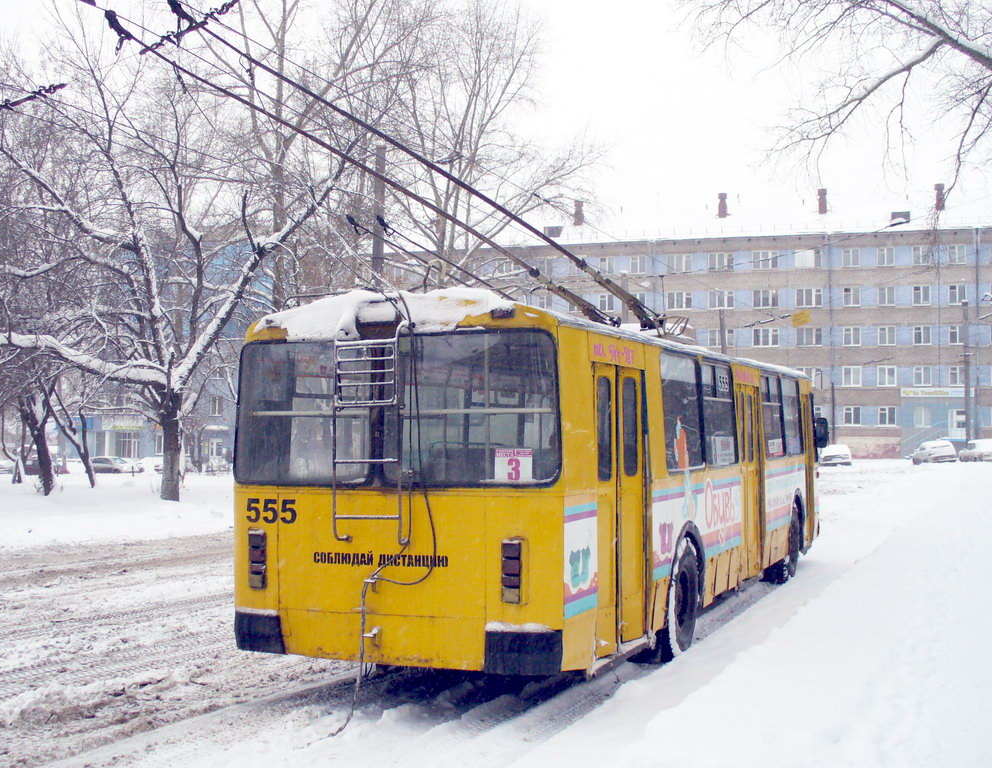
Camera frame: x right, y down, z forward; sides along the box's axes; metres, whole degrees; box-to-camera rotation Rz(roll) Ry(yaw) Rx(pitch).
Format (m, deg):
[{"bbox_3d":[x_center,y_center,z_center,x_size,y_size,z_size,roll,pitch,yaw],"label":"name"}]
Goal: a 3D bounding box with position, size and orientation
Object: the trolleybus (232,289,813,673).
[{"bbox_3d":[1.630,1.050,12.600,2.550,3.100,11.600,-1,-3,24],"label":"trolleybus"}]

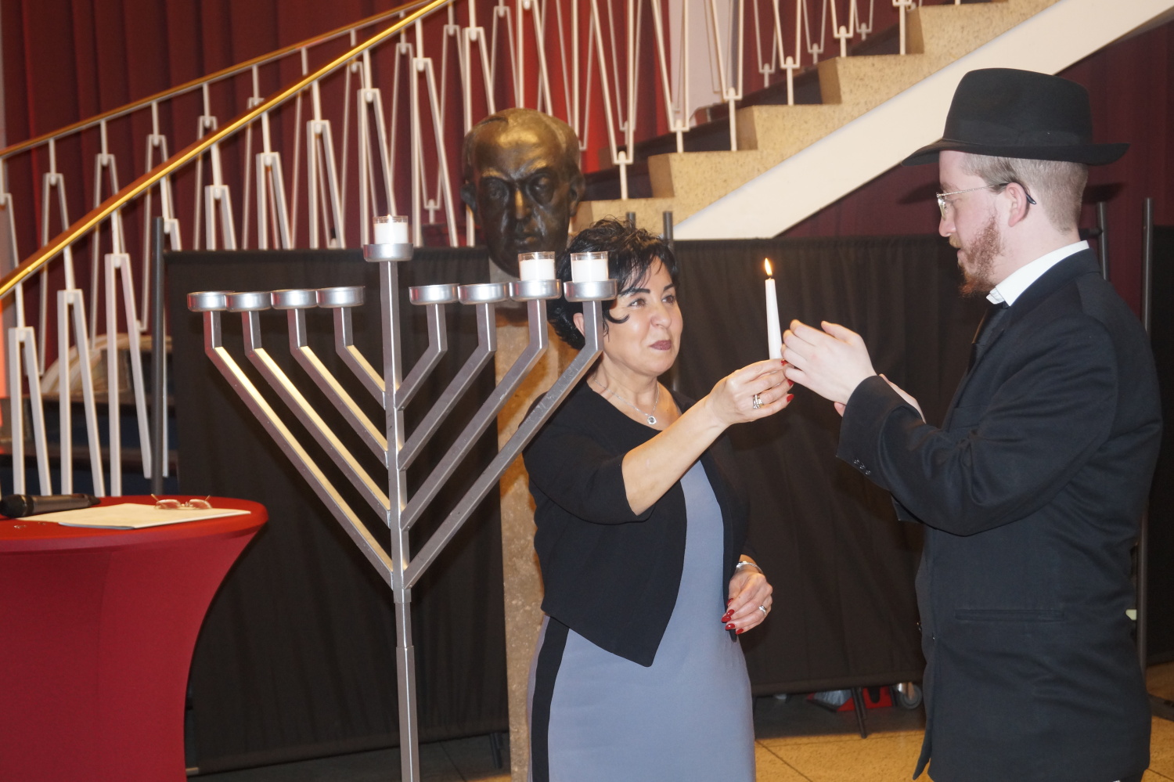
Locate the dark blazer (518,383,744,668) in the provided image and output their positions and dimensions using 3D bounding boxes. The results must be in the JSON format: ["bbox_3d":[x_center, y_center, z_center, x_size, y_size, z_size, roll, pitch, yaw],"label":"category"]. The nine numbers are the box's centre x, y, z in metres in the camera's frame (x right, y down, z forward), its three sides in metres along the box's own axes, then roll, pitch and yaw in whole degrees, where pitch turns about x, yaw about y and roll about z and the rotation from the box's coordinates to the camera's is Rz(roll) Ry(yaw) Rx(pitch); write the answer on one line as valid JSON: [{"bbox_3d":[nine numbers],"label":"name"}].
[{"bbox_3d":[0.075,0.183,2.820,0.410,0.410,0.300,-5,5,-43],"label":"dark blazer"}]

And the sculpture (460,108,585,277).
[{"bbox_3d":[-0.125,-0.384,3.800,0.236,0.325,0.265,-1,4,3],"label":"sculpture"}]

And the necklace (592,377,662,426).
[{"bbox_3d":[0.065,0.002,2.850,0.120,0.090,0.115,-4,5,-40],"label":"necklace"}]

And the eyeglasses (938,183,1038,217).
[{"bbox_3d":[0.554,-0.262,2.705,0.130,0.038,0.136,-9,2,13],"label":"eyeglasses"}]

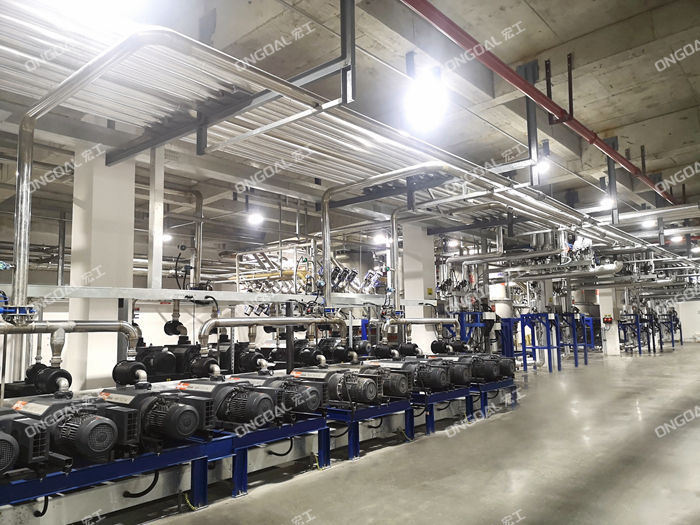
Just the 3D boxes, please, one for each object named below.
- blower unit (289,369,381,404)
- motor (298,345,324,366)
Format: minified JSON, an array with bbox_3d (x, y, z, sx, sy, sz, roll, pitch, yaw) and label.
[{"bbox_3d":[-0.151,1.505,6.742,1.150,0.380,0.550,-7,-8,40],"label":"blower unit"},{"bbox_3d":[-0.557,1.341,7.791,0.300,0.270,0.260,-7,-9,40],"label":"motor"}]

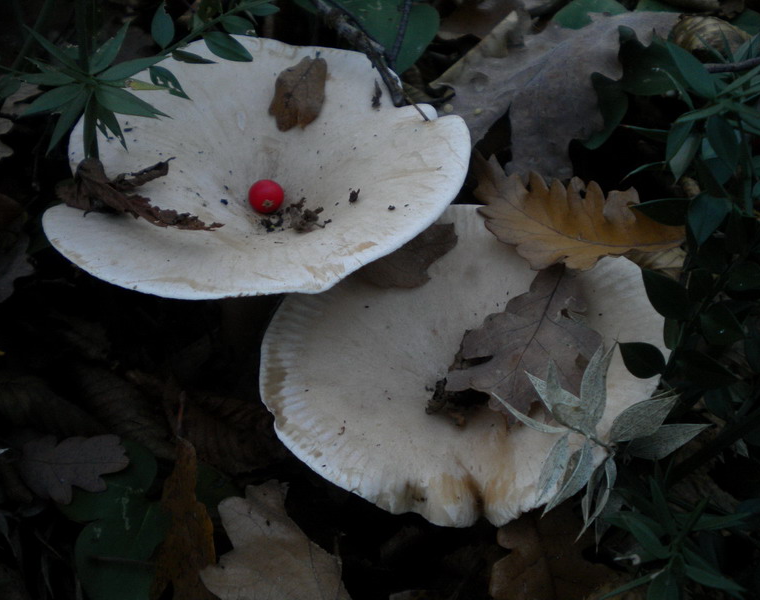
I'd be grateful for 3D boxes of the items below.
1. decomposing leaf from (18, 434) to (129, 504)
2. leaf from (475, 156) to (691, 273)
[{"bbox_3d":[-0.128,0.069,0.336,0.045,0.010,0.031,2,53,-2],"label":"decomposing leaf"},{"bbox_3d":[0.079,-0.034,0.338,0.094,0.020,0.056,22,56,12],"label":"leaf"}]

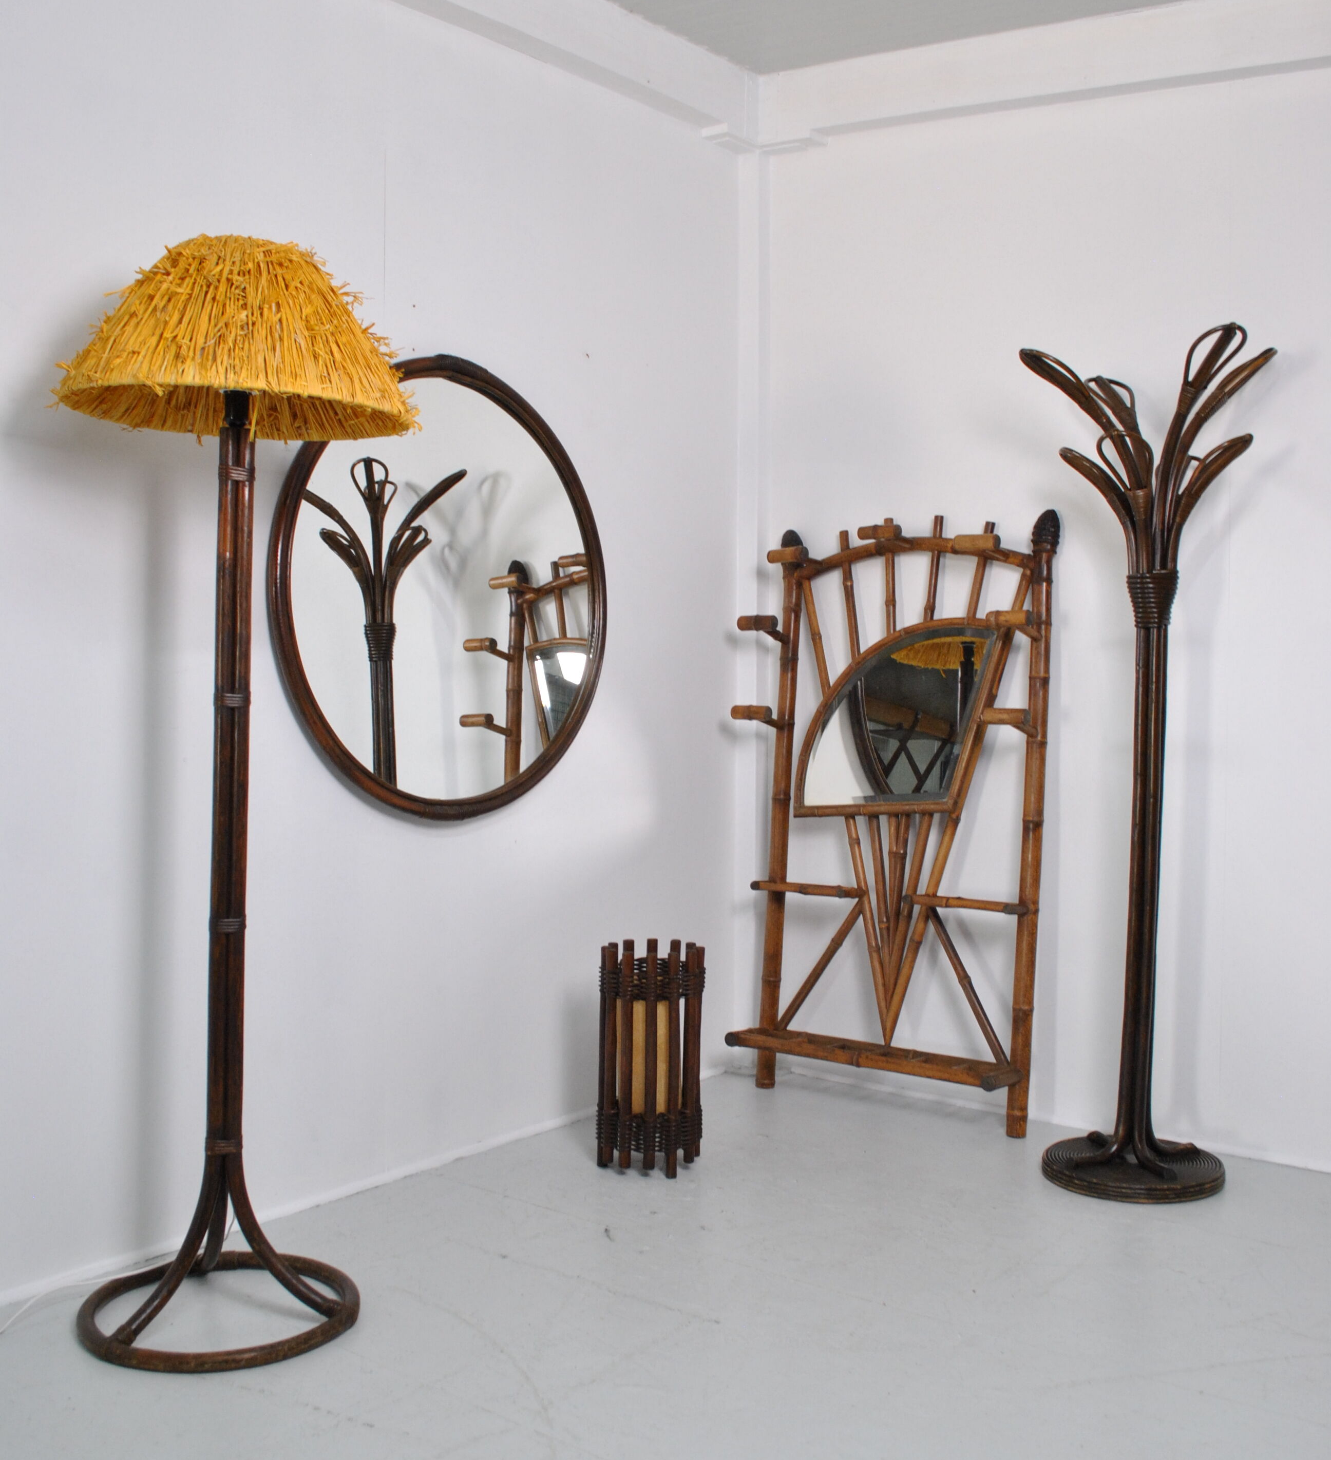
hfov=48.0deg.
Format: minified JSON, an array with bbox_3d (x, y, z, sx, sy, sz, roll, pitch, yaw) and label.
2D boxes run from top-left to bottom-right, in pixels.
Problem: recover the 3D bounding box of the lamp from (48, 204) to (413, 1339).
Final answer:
[{"bbox_3d":[-0.699,0.099,2.435,0.560,1.715,0.560,0,2,-16],"label":"lamp"}]

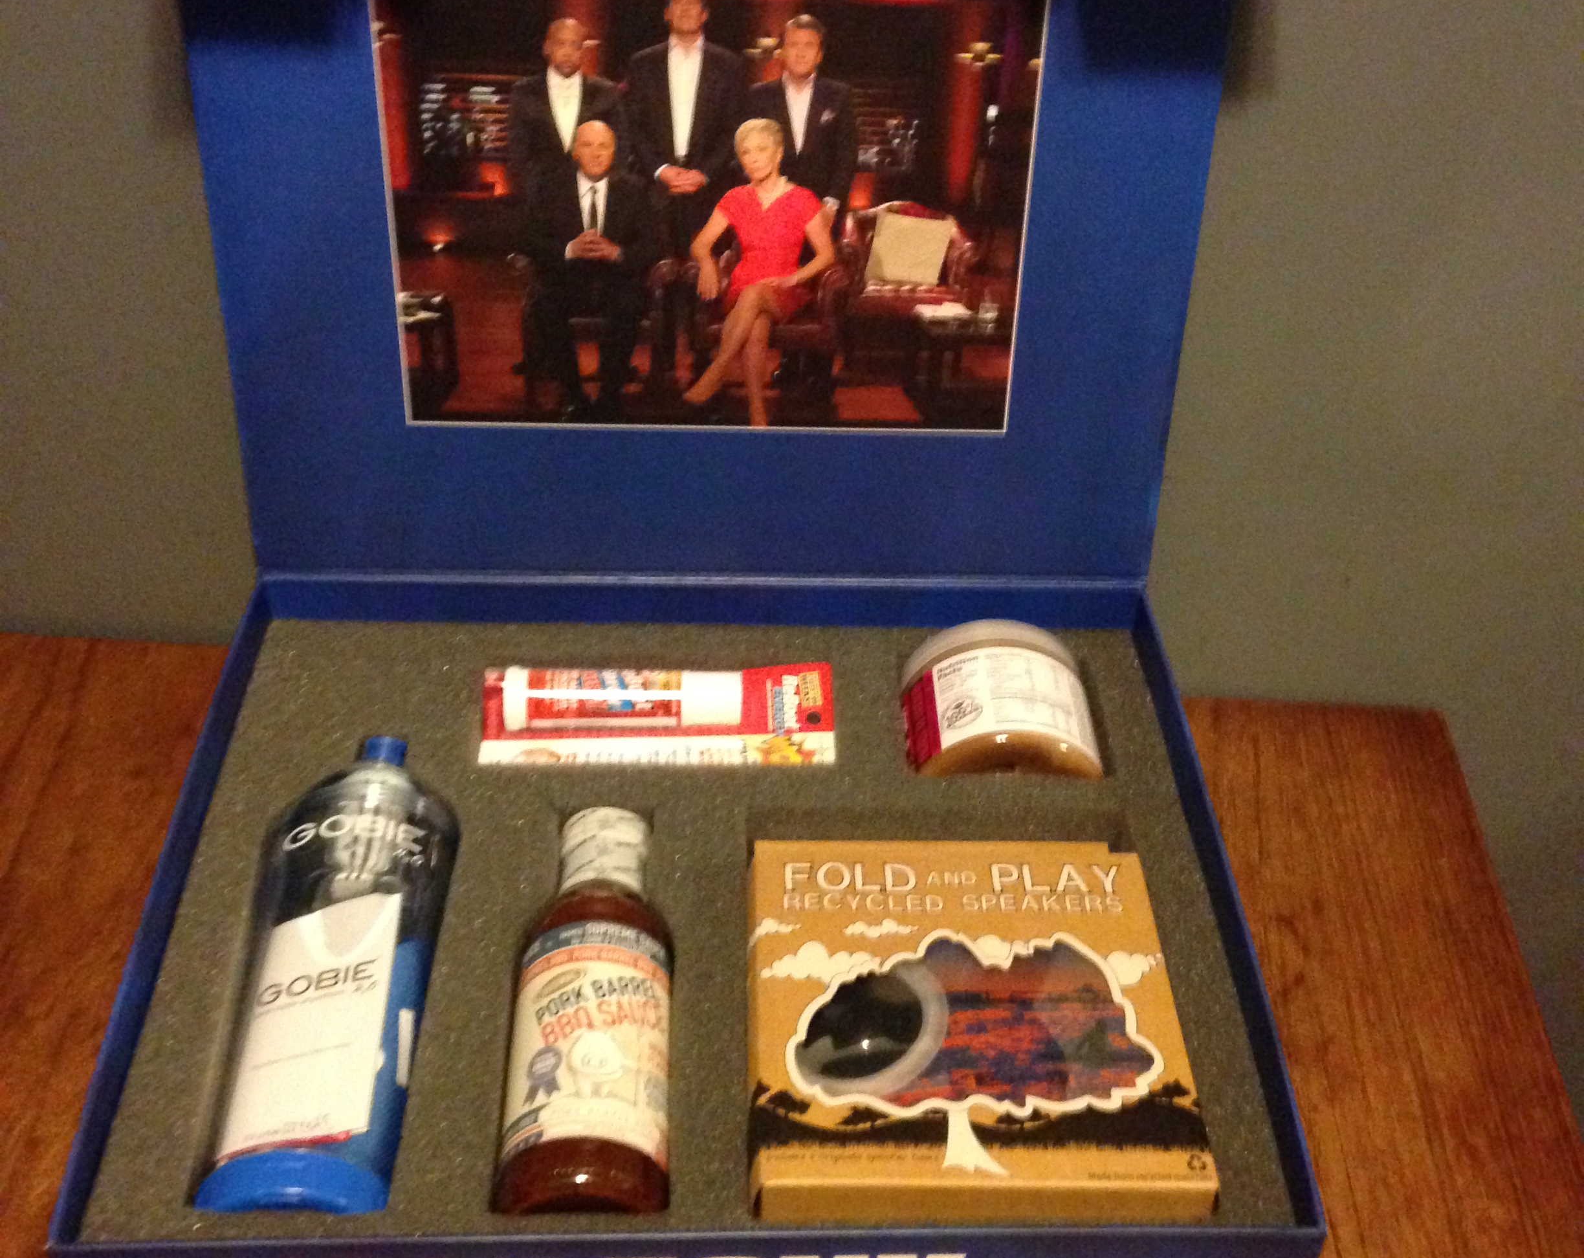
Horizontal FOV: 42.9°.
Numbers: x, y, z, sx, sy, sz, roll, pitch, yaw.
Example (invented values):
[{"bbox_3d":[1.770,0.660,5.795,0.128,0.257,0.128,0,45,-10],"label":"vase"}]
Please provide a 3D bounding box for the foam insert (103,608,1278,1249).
[{"bbox_3d":[-0.037,0.137,0.844,0.410,0.078,0.352,0,38,-2],"label":"foam insert"}]

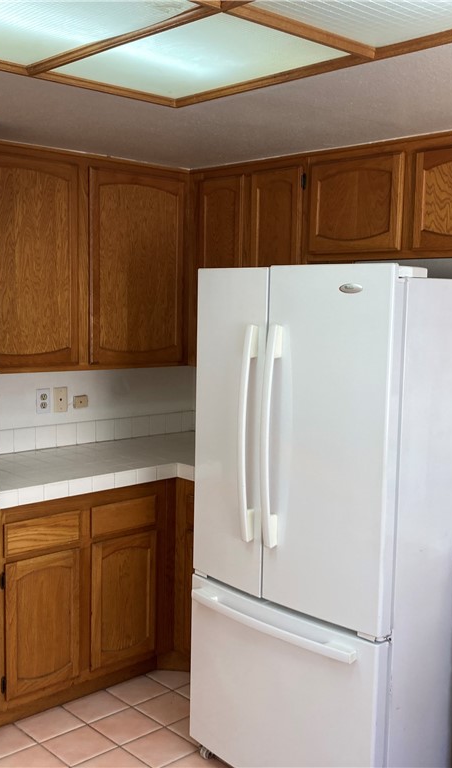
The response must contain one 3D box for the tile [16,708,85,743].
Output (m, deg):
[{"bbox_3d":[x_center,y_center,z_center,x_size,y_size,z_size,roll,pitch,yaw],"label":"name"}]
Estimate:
[{"bbox_3d":[-0.679,1.310,3.194,0.202,0.014,0.190,-4,8,-43],"label":"tile"}]

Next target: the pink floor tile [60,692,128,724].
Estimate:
[{"bbox_3d":[-0.526,1.298,3.336,0.202,0.014,0.190,-4,8,-43],"label":"pink floor tile"}]

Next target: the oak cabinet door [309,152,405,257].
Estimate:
[{"bbox_3d":[0.517,-0.707,3.288,0.024,0.363,0.453,-4,8,-43],"label":"oak cabinet door"}]

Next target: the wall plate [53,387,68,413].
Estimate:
[{"bbox_3d":[-0.789,0.075,3.961,0.074,0.118,0.012,-4,8,-43],"label":"wall plate"}]

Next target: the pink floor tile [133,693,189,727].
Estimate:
[{"bbox_3d":[-0.235,1.305,3.331,0.202,0.014,0.202,-4,8,-43],"label":"pink floor tile"}]

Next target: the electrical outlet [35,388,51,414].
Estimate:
[{"bbox_3d":[-0.858,0.082,3.897,0.072,0.116,0.012,-4,8,-43],"label":"electrical outlet"}]

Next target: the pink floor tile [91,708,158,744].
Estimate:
[{"bbox_3d":[-0.388,1.317,3.189,0.202,0.014,0.202,-4,8,-43],"label":"pink floor tile"}]

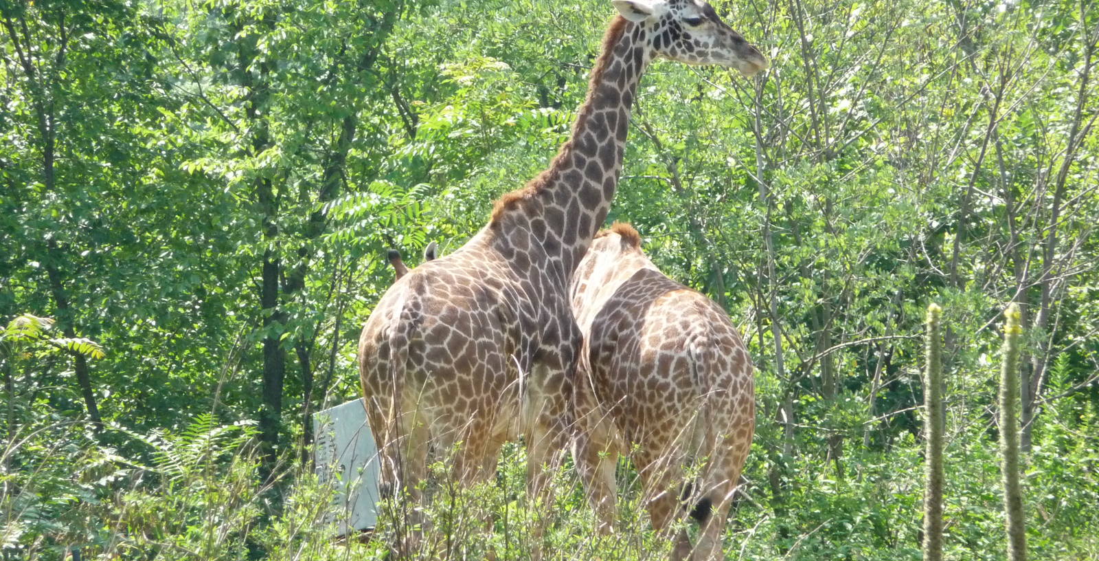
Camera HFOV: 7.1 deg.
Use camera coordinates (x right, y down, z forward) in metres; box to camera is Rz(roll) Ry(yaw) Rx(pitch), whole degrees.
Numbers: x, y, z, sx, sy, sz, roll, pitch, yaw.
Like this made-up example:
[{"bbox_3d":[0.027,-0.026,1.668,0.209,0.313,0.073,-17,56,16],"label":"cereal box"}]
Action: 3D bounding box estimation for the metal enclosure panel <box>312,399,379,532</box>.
[{"bbox_3d":[-1.070,1.050,50.000,0.550,0.760,0.060,0,0,18],"label":"metal enclosure panel"}]

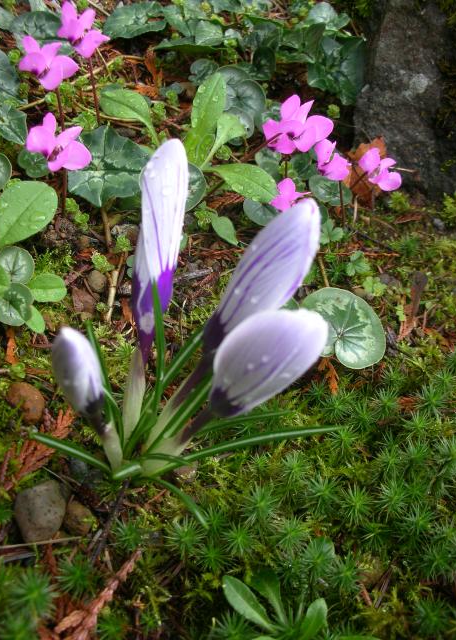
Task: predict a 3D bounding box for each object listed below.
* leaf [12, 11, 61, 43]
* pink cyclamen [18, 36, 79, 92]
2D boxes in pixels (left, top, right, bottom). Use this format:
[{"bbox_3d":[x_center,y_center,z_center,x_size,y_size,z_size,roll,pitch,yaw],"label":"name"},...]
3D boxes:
[{"bbox_3d":[-0.142,-0.218,0.483,0.036,0.008,0.035,0,68,-6],"label":"leaf"},{"bbox_3d":[-0.114,-0.163,0.411,0.032,0.022,0.025,9,51,7],"label":"pink cyclamen"}]

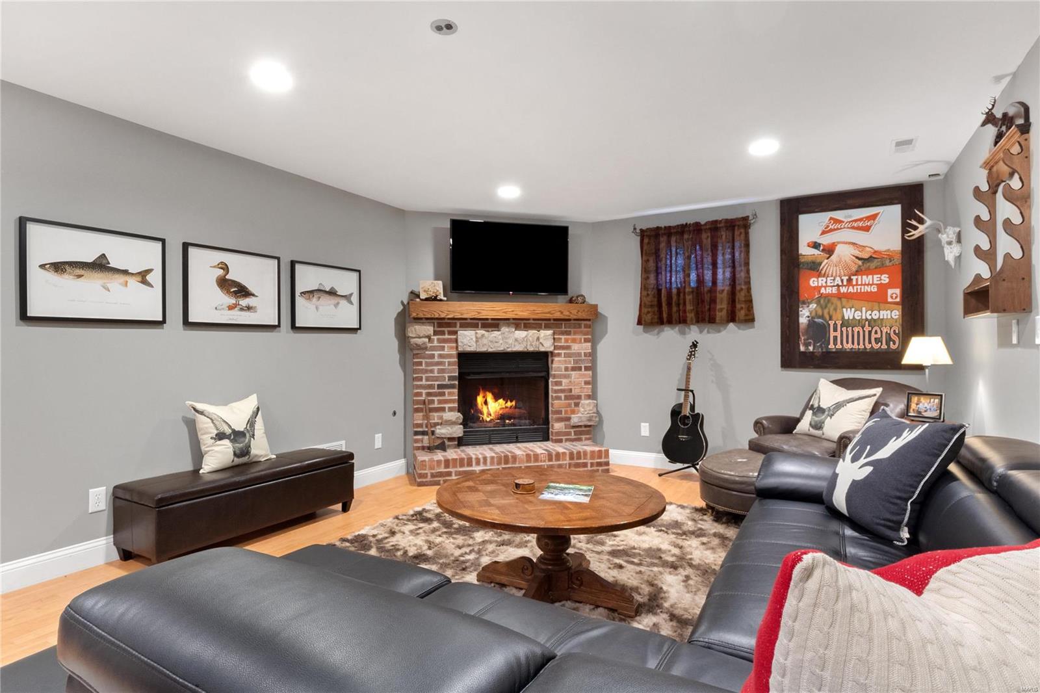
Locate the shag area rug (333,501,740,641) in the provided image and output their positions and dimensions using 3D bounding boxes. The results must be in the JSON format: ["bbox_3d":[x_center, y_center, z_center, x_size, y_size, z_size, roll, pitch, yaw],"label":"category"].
[{"bbox_3d":[0.211,1.130,2.790,2.525,0.040,2.475,0,0,29],"label":"shag area rug"}]

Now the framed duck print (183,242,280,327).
[{"bbox_3d":[-1.824,-0.369,3.333,0.033,0.488,0.617,0,0,31],"label":"framed duck print"}]

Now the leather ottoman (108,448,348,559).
[{"bbox_3d":[-1.638,0.931,3.153,0.432,0.408,1.227,0,0,31],"label":"leather ottoman"}]

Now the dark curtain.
[{"bbox_3d":[1.537,-0.647,4.623,1.001,0.914,0.097,0,0,29],"label":"dark curtain"}]

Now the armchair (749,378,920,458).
[{"bbox_3d":[2.260,0.688,3.723,0.894,0.894,0.855,0,0,-21],"label":"armchair"}]

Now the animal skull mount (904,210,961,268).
[{"bbox_3d":[2.673,-0.686,3.383,0.292,0.356,0.376,0,0,31],"label":"animal skull mount"}]

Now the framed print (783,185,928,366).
[{"bbox_3d":[2.589,-0.517,4.102,0.953,1.380,0.044,0,0,29],"label":"framed print"}]

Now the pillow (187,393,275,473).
[{"bbox_3d":[-1.783,0.522,3.217,0.146,0.437,0.447,-13,-6,30],"label":"pillow"}]

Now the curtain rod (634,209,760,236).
[{"bbox_3d":[1.528,-1.093,4.640,1.079,0.112,0.107,0,0,29],"label":"curtain rod"}]

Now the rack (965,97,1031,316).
[{"bbox_3d":[2.203,-0.576,2.421,0.129,0.868,0.525,0,0,31],"label":"rack"}]

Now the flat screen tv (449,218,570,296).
[{"bbox_3d":[-0.081,-0.803,4.802,1.101,0.652,0.079,0,0,-16],"label":"flat screen tv"}]

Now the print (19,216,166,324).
[{"bbox_3d":[-2.191,-0.367,2.706,0.027,0.483,0.622,0,0,31],"label":"print"}]

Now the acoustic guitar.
[{"bbox_3d":[1.468,0.539,4.539,0.428,1.186,0.321,0,0,33],"label":"acoustic guitar"}]

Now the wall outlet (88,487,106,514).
[{"bbox_3d":[-2.205,0.802,2.714,0.007,0.117,0.070,0,0,31],"label":"wall outlet"}]

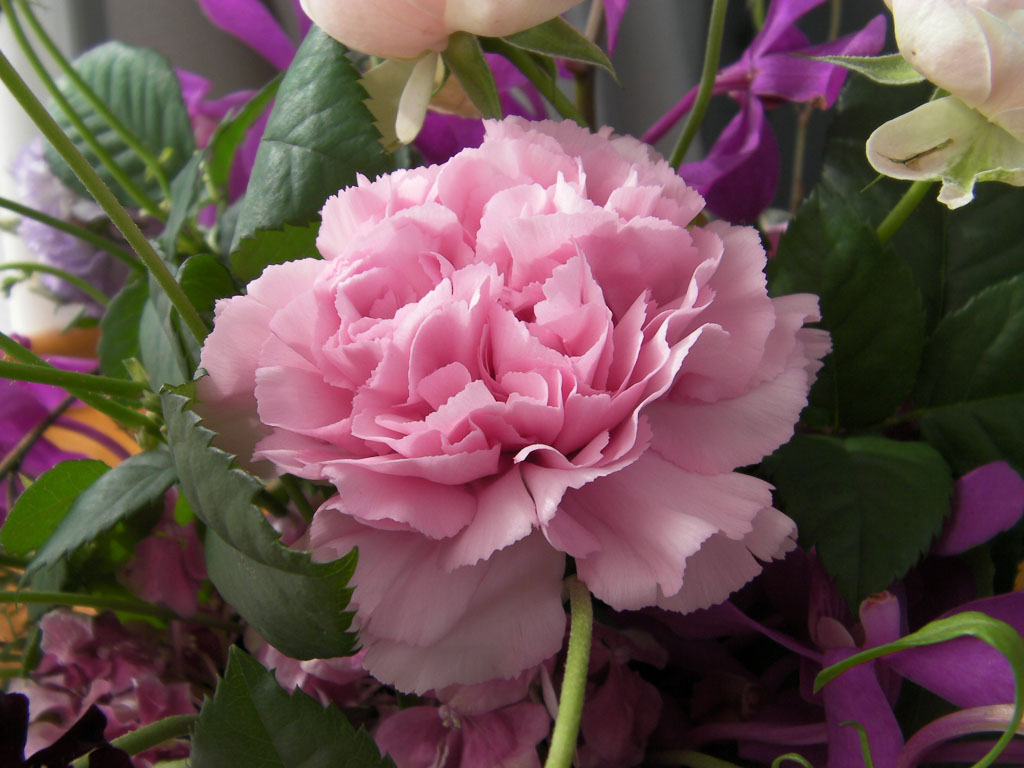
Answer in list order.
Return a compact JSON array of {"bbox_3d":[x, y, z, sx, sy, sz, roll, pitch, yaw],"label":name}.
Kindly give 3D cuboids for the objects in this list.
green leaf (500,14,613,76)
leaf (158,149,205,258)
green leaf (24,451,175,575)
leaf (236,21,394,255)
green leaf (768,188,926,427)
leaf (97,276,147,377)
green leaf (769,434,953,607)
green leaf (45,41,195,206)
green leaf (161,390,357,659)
[{"bbox_3d":[0.007,-0.056,0.187,0.020,0.008,0.006,24,2,-2],"label":"green leaf"},{"bbox_3d":[-0.065,-0.035,0.220,0.006,0.021,0.008,19,3,7],"label":"leaf"},{"bbox_3d":[-0.073,0.023,0.200,0.011,0.009,0.034,44,62,9],"label":"green leaf"},{"bbox_3d":[-0.035,-0.043,0.197,0.024,0.040,0.012,19,1,-6],"label":"leaf"},{"bbox_3d":[0.064,-0.014,0.215,0.029,0.045,0.010,-5,-6,19],"label":"green leaf"},{"bbox_3d":[-0.076,-0.011,0.220,0.010,0.020,0.007,6,1,-10],"label":"leaf"},{"bbox_3d":[0.064,0.025,0.207,0.033,0.034,0.010,-4,-29,16],"label":"green leaf"},{"bbox_3d":[-0.091,-0.060,0.260,0.030,0.035,0.010,-39,16,-11],"label":"green leaf"},{"bbox_3d":[-0.039,0.022,0.177,0.021,0.047,0.015,-36,-1,-7],"label":"green leaf"}]

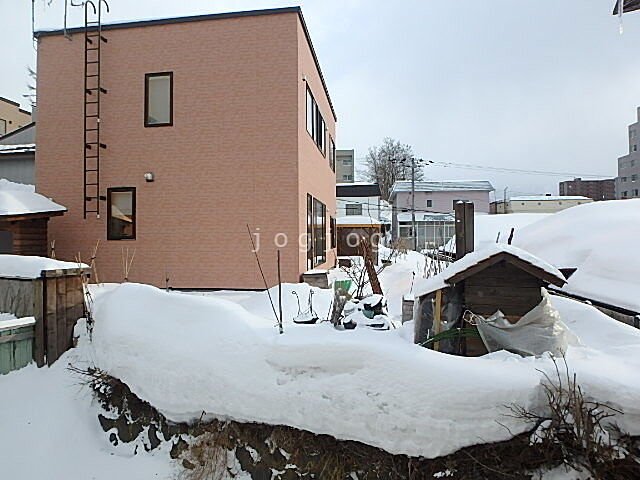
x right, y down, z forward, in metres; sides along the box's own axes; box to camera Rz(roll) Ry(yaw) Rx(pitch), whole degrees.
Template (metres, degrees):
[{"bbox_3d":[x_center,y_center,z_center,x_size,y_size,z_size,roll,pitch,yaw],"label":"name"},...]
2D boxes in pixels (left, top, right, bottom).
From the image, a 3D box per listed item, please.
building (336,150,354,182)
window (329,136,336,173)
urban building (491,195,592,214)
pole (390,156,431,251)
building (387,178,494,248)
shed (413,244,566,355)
[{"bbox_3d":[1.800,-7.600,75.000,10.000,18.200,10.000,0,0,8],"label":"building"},{"bbox_3d":[0.510,-3.480,16.000,0.120,1.280,1.850,0,0,8],"label":"window"},{"bbox_3d":[31.300,-2.400,58.000,14.500,7.800,9.000,0,0,8],"label":"urban building"},{"bbox_3d":[6.900,-2.350,29.000,2.500,7.800,0.800,0,0,8],"label":"pole"},{"bbox_3d":[10.000,-1.650,33.300,7.700,6.400,7.500,0,0,8],"label":"building"},{"bbox_3d":[2.200,0.780,5.450,1.850,1.420,1.200,0,0,5],"label":"shed"}]

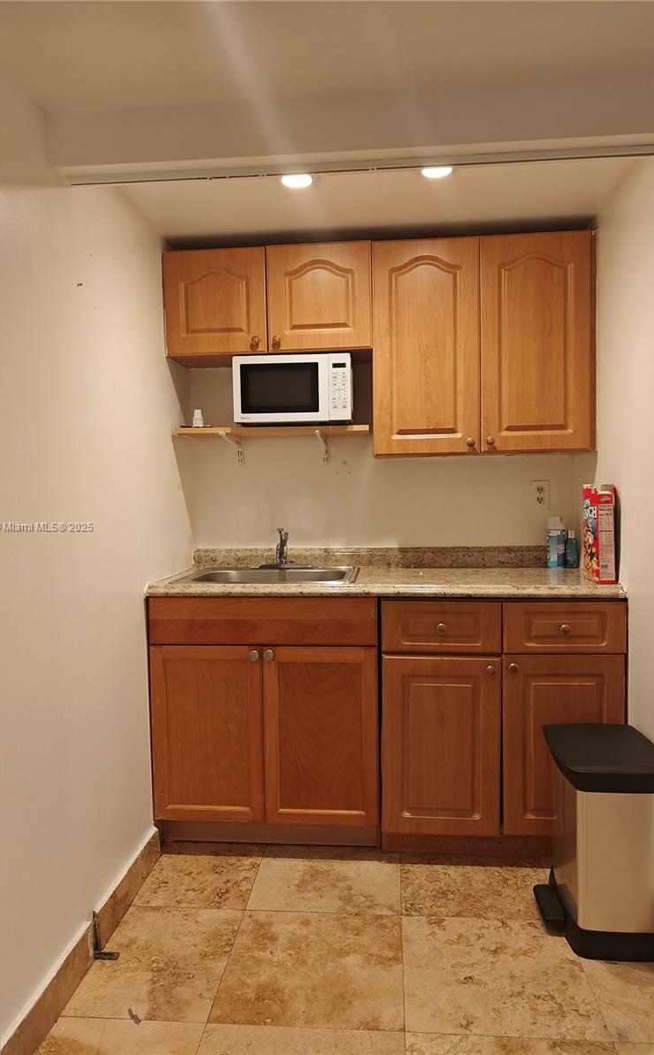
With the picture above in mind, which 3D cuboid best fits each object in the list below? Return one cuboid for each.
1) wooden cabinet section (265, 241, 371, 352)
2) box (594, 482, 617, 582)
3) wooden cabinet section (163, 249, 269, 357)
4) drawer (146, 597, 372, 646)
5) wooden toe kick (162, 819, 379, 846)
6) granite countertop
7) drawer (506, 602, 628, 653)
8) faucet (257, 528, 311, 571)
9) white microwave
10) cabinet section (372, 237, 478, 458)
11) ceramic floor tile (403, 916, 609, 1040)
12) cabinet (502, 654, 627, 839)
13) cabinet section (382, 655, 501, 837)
[{"bbox_3d":[-0.015,-0.837,2.785,0.383,0.379,0.305,0,3,5],"label":"wooden cabinet section"},{"bbox_3d":[0.890,0.022,2.397,0.053,0.305,0.190,0,2,5],"label":"box"},{"bbox_3d":[-0.394,-0.834,2.819,0.377,0.379,0.305,0,3,5],"label":"wooden cabinet section"},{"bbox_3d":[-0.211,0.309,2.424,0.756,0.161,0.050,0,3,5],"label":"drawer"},{"bbox_3d":[-0.195,1.059,2.566,0.756,0.100,0.020,0,3,5],"label":"wooden toe kick"},{"bbox_3d":[0.189,0.191,2.651,1.542,0.036,0.621,0,3,5],"label":"granite countertop"},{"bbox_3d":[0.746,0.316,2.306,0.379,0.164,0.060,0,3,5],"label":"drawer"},{"bbox_3d":[-0.168,0.088,2.821,0.209,0.167,0.200,0,3,5],"label":"faucet"},{"bbox_3d":[-0.119,-0.508,2.811,0.426,0.251,0.320,0,2,5],"label":"white microwave"},{"bbox_3d":[0.368,-0.651,2.761,0.381,0.757,0.305,0,3,5],"label":"cabinet section"},{"bbox_3d":[0.424,1.130,1.857,0.458,0.012,0.461,0,2,5],"label":"ceramic floor tile"},{"bbox_3d":[0.785,0.692,2.628,0.385,0.597,0.560,0,2,5],"label":"cabinet"},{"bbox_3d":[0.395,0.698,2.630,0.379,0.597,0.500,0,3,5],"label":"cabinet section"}]

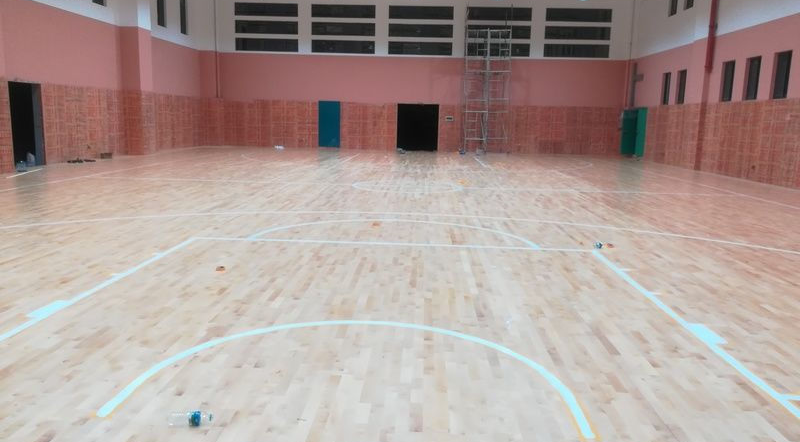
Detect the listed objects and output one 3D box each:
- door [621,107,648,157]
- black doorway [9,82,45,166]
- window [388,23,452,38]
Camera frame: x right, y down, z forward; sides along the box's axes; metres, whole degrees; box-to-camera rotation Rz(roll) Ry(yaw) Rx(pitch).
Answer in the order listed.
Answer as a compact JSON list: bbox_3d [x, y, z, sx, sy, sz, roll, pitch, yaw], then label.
[{"bbox_3d":[10.131,-3.909,26.457,0.600,2.070,1.950,2,10,2],"label":"door"},{"bbox_3d":[-9.853,-2.521,15.796,0.240,2.180,1.280,2,10,2],"label":"black doorway"},{"bbox_3d":[0.940,-8.618,27.235,2.914,0.556,0.150,2,10,2],"label":"window"}]

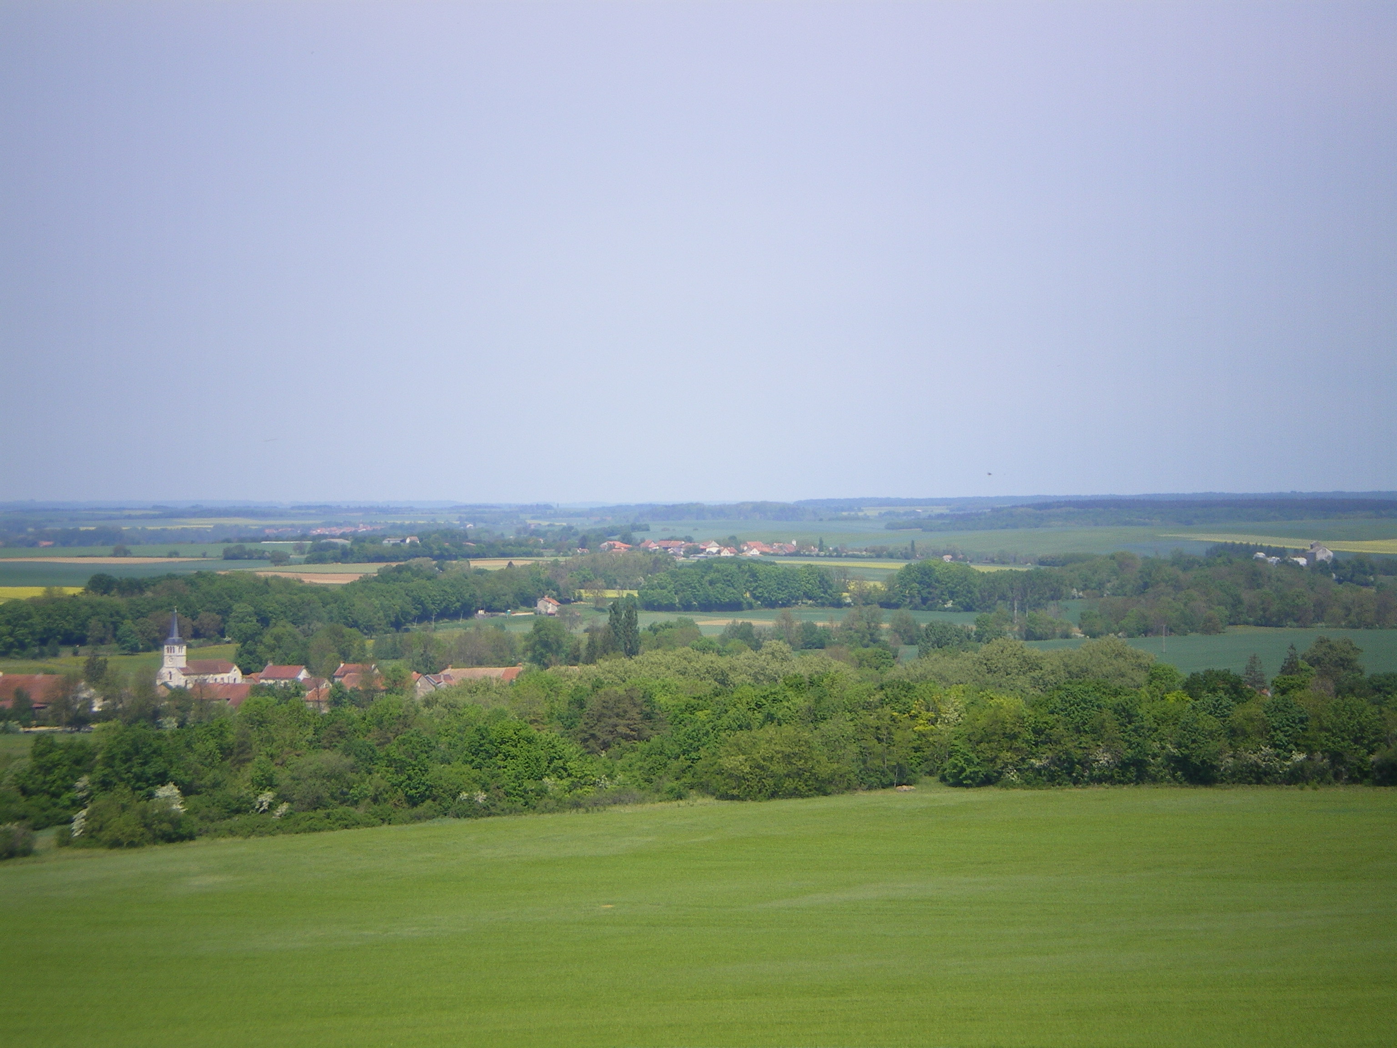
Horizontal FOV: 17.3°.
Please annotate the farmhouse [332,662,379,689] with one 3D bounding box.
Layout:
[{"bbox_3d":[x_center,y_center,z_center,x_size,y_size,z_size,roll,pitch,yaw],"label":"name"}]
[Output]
[{"bbox_3d":[-122.470,54.930,1660.000,14.800,9.200,10.700,0,1,35],"label":"farmhouse"}]

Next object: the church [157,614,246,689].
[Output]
[{"bbox_3d":[-181.990,45.220,1675.000,18.500,29.800,31.500,0,1,34],"label":"church"}]

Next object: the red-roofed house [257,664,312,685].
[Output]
[{"bbox_3d":[-149.350,55.340,1670.000,15.400,8.400,10.100,0,0,30],"label":"red-roofed house"}]

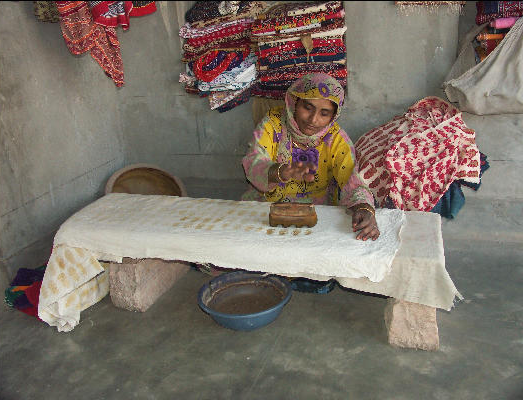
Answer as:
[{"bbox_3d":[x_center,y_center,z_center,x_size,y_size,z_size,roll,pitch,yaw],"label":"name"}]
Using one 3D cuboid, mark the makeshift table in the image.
[{"bbox_3d":[-0.063,0.256,1.926,1.516,0.350,0.445,3,21,16],"label":"makeshift table"}]

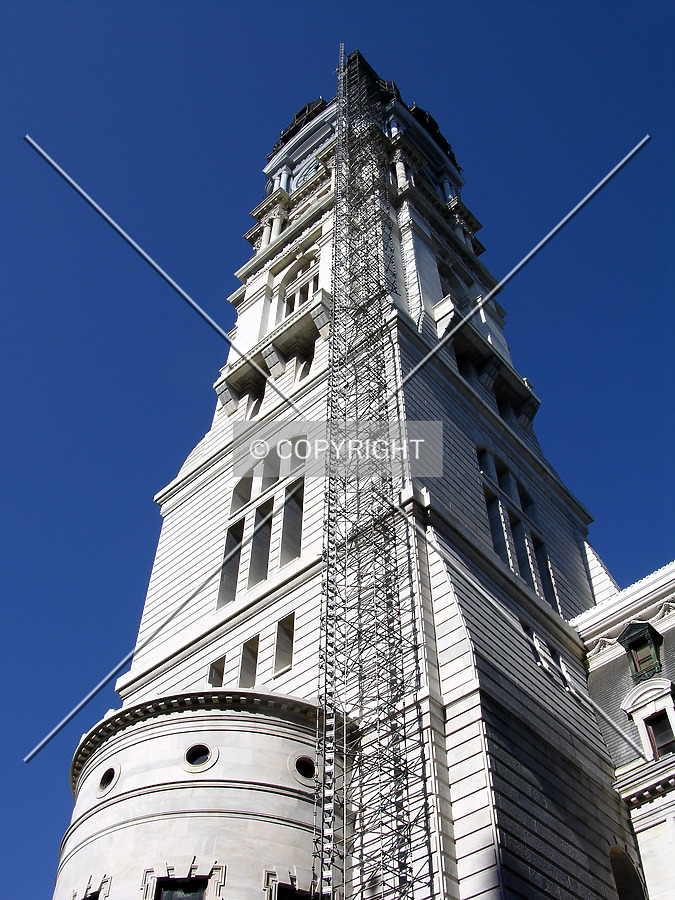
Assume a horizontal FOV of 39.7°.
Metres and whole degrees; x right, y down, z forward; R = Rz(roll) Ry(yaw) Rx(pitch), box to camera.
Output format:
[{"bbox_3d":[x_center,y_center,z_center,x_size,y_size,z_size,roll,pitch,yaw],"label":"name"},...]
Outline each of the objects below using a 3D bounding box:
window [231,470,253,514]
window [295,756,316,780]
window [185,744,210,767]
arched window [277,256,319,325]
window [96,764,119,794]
[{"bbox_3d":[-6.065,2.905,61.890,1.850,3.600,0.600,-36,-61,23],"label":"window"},{"bbox_3d":[-1.326,13.160,38.639,1.060,1.060,0.300,24,-55,-17],"label":"window"},{"bbox_3d":[-5.651,12.479,38.134,1.080,1.080,0.300,-5,-52,5],"label":"window"},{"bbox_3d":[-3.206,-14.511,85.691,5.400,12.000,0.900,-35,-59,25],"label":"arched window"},{"bbox_3d":[-9.580,13.876,39.277,1.100,1.100,0.300,-35,-60,25],"label":"window"}]

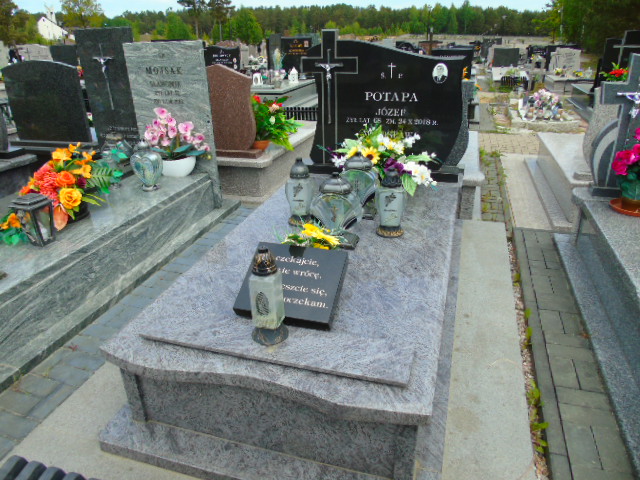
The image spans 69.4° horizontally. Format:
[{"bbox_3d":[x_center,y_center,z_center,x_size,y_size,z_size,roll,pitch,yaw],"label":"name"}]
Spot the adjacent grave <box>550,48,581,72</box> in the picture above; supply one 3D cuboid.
[{"bbox_3d":[5.884,-4.311,11.100,0.700,0.530,0.120,6,27,16],"label":"adjacent grave"}]

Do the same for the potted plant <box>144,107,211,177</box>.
[{"bbox_3d":[-1.119,-0.757,3.603,0.440,0.520,0.280,6,26,16],"label":"potted plant"}]

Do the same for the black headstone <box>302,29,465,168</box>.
[{"bbox_3d":[0.454,-0.970,3.230,1.150,0.920,0.140,6,26,16],"label":"black headstone"}]

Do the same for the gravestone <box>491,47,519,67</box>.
[{"bbox_3d":[5.017,-4.896,12.400,0.630,0.470,0.100,6,27,16],"label":"gravestone"}]

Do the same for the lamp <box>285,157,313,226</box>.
[{"bbox_3d":[-0.104,-0.262,2.445,0.150,0.352,0.150,2,26,7],"label":"lamp"}]

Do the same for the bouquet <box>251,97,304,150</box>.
[{"bbox_3d":[-0.393,-1.032,4.128,0.410,0.480,0.360,6,26,16],"label":"bouquet"}]

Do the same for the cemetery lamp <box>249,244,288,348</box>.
[{"bbox_3d":[-0.177,0.175,1.533,0.126,0.344,0.126,6,27,16],"label":"cemetery lamp"}]

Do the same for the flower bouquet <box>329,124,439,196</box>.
[{"bbox_3d":[0.383,-0.481,2.802,0.630,0.410,0.340,6,27,16],"label":"flower bouquet"}]

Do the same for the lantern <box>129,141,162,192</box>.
[{"bbox_3d":[-1.266,-0.549,3.376,0.180,0.350,0.120,3,25,9],"label":"lantern"}]

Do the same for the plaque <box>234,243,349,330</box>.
[{"bbox_3d":[-0.101,0.165,1.730,0.360,0.050,0.300,6,54,16],"label":"plaque"}]

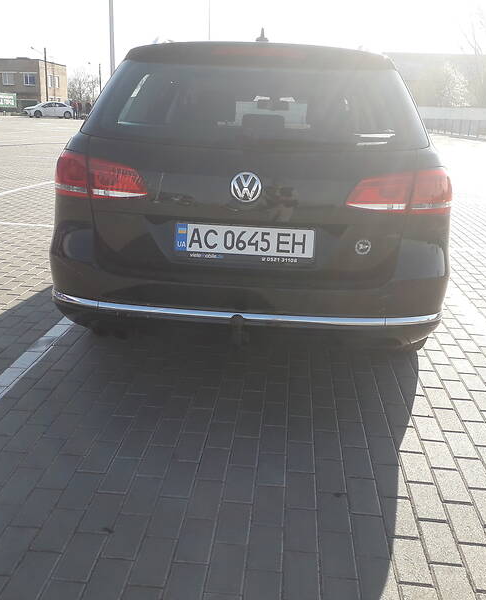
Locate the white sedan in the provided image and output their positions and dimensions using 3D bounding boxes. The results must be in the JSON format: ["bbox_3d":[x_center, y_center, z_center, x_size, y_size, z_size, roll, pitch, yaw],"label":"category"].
[{"bbox_3d":[-17.220,-16.911,55.590,4.630,1.440,1.780,-12,21,-36],"label":"white sedan"}]

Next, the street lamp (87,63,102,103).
[{"bbox_3d":[-21.651,-30.772,90.977,2.040,7.220,0.300,1,17,0],"label":"street lamp"}]

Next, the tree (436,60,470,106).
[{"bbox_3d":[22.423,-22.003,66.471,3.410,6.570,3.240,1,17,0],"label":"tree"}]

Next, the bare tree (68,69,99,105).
[{"bbox_3d":[-21.347,-27.816,83.516,4.280,5.950,4.070,1,17,0],"label":"bare tree"}]

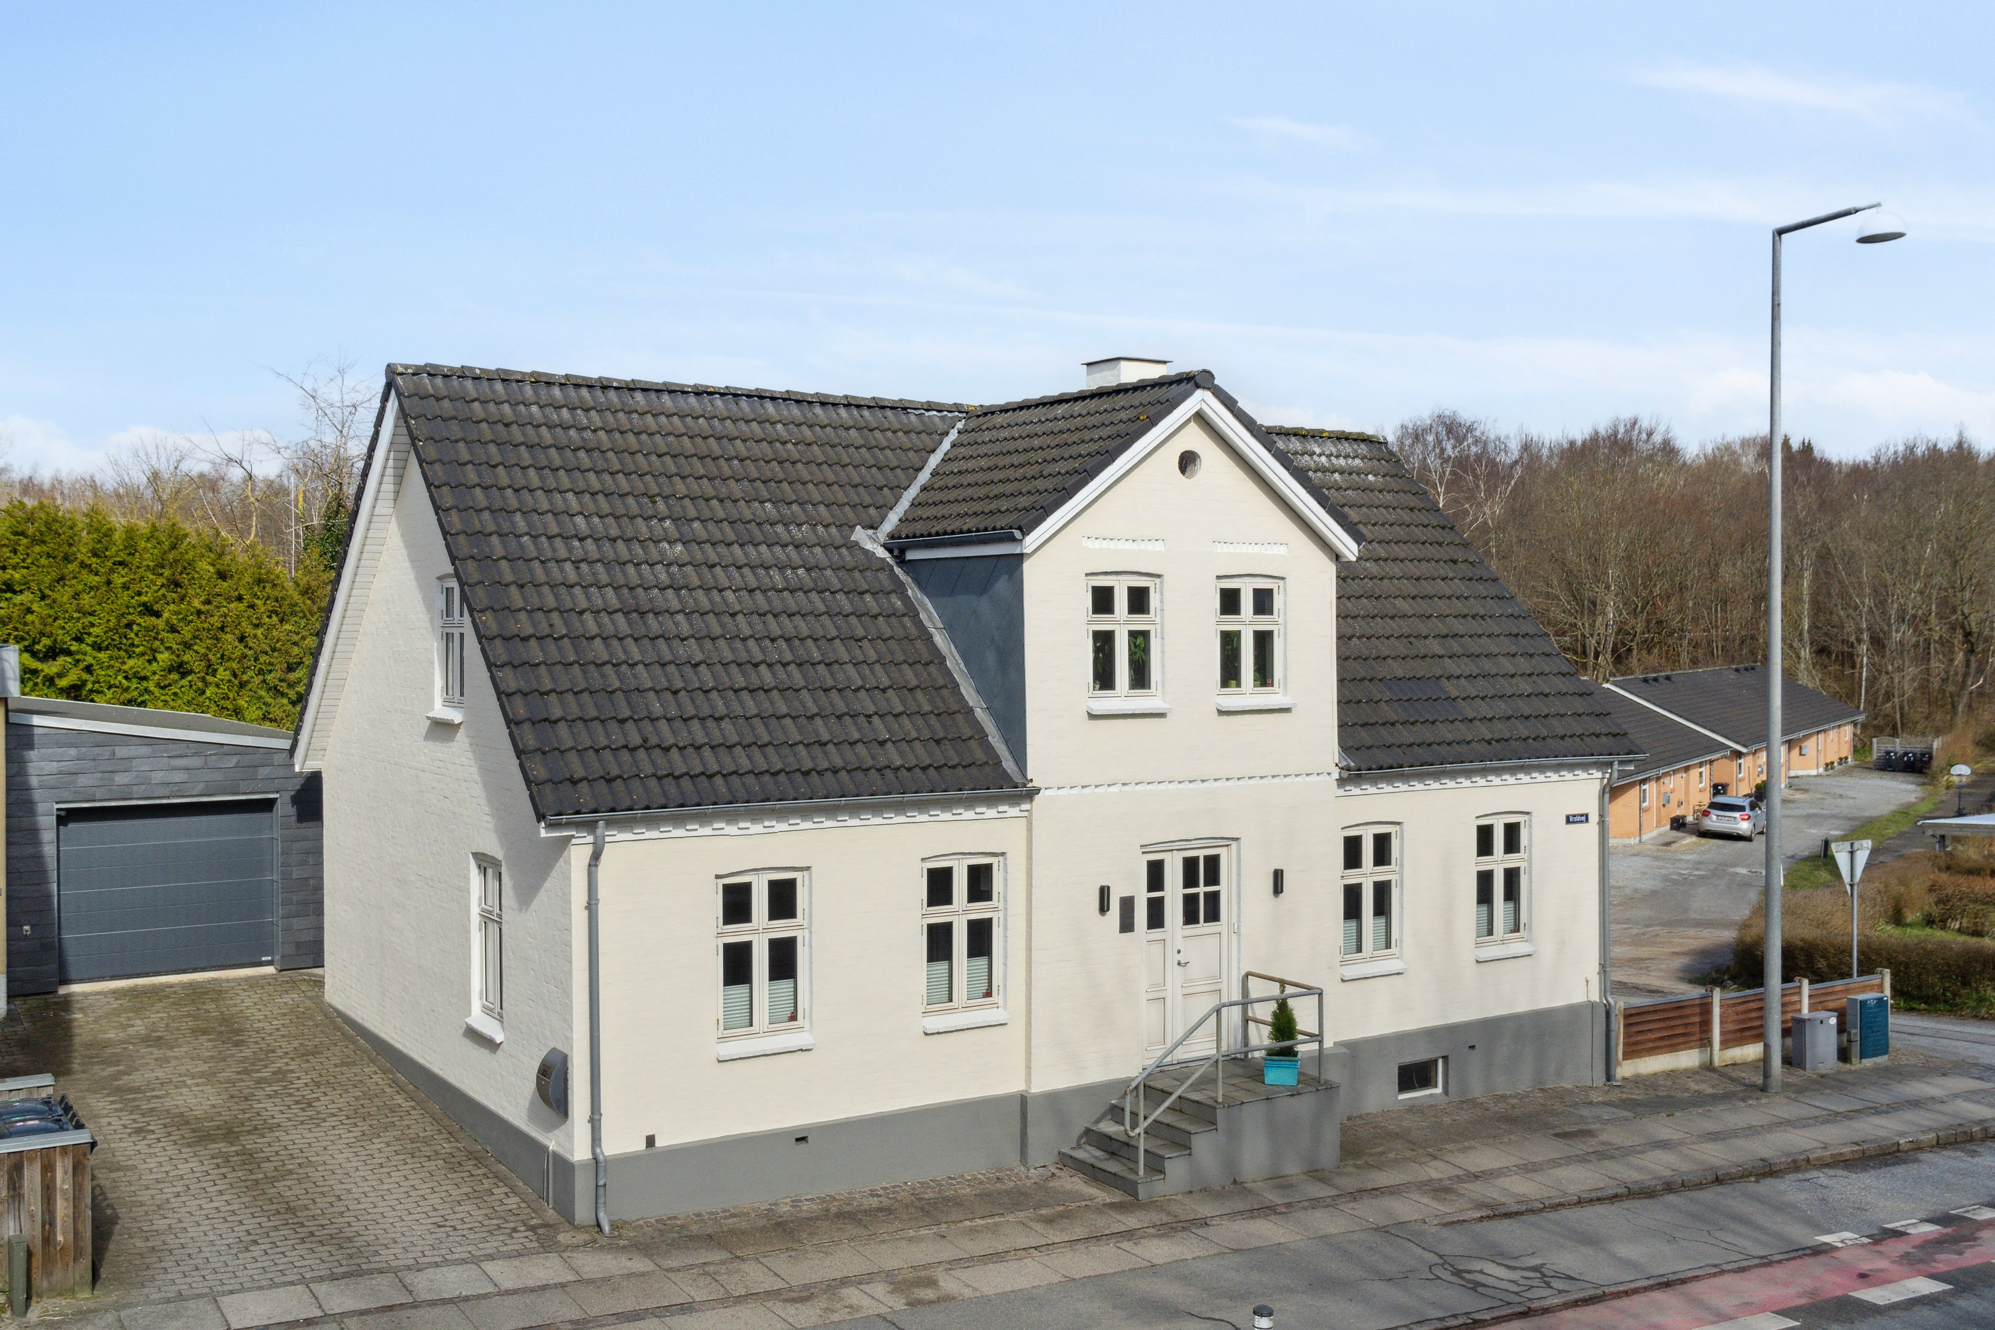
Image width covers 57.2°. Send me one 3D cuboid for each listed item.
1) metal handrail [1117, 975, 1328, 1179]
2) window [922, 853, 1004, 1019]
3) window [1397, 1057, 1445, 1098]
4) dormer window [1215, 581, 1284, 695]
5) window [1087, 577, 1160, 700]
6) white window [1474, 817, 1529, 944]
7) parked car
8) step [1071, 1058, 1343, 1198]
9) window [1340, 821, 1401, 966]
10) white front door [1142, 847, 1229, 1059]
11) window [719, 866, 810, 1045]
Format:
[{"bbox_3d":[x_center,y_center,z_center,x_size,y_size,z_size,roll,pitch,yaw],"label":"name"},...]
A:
[{"bbox_3d":[1.855,3.896,17.645,2.360,1.510,1.180,-1,1,-31],"label":"metal handrail"},{"bbox_3d":[-0.348,2.528,17.301,0.900,1.440,0.140,-1,1,-31],"label":"window"},{"bbox_3d":[4.668,4.577,20.274,0.735,0.410,0.120,-1,1,-31],"label":"window"},{"bbox_3d":[2.580,-0.285,18.918,0.910,1.210,0.140,-1,1,-31],"label":"dormer window"},{"bbox_3d":[1.221,-0.267,18.102,0.920,1.210,0.140,-1,1,-31],"label":"window"},{"bbox_3d":[5.751,2.446,20.964,0.890,1.440,0.140,-1,1,-31],"label":"white window"},{"bbox_3d":[25.160,5.170,62.600,1.790,1.440,4.300,0,1,31],"label":"parked car"},{"bbox_3d":[1.984,4.499,17.704,2.390,0.800,1.280,-1,1,-31],"label":"step"},{"bbox_3d":[4.034,2.470,19.933,0.895,1.440,0.140,-1,1,-31],"label":"window"},{"bbox_3d":[1.872,2.913,18.644,1.220,2.190,0.130,-1,1,-31],"label":"white front door"},{"bbox_3d":[-2.095,2.551,16.252,0.905,1.440,0.140,-1,1,-31],"label":"window"}]

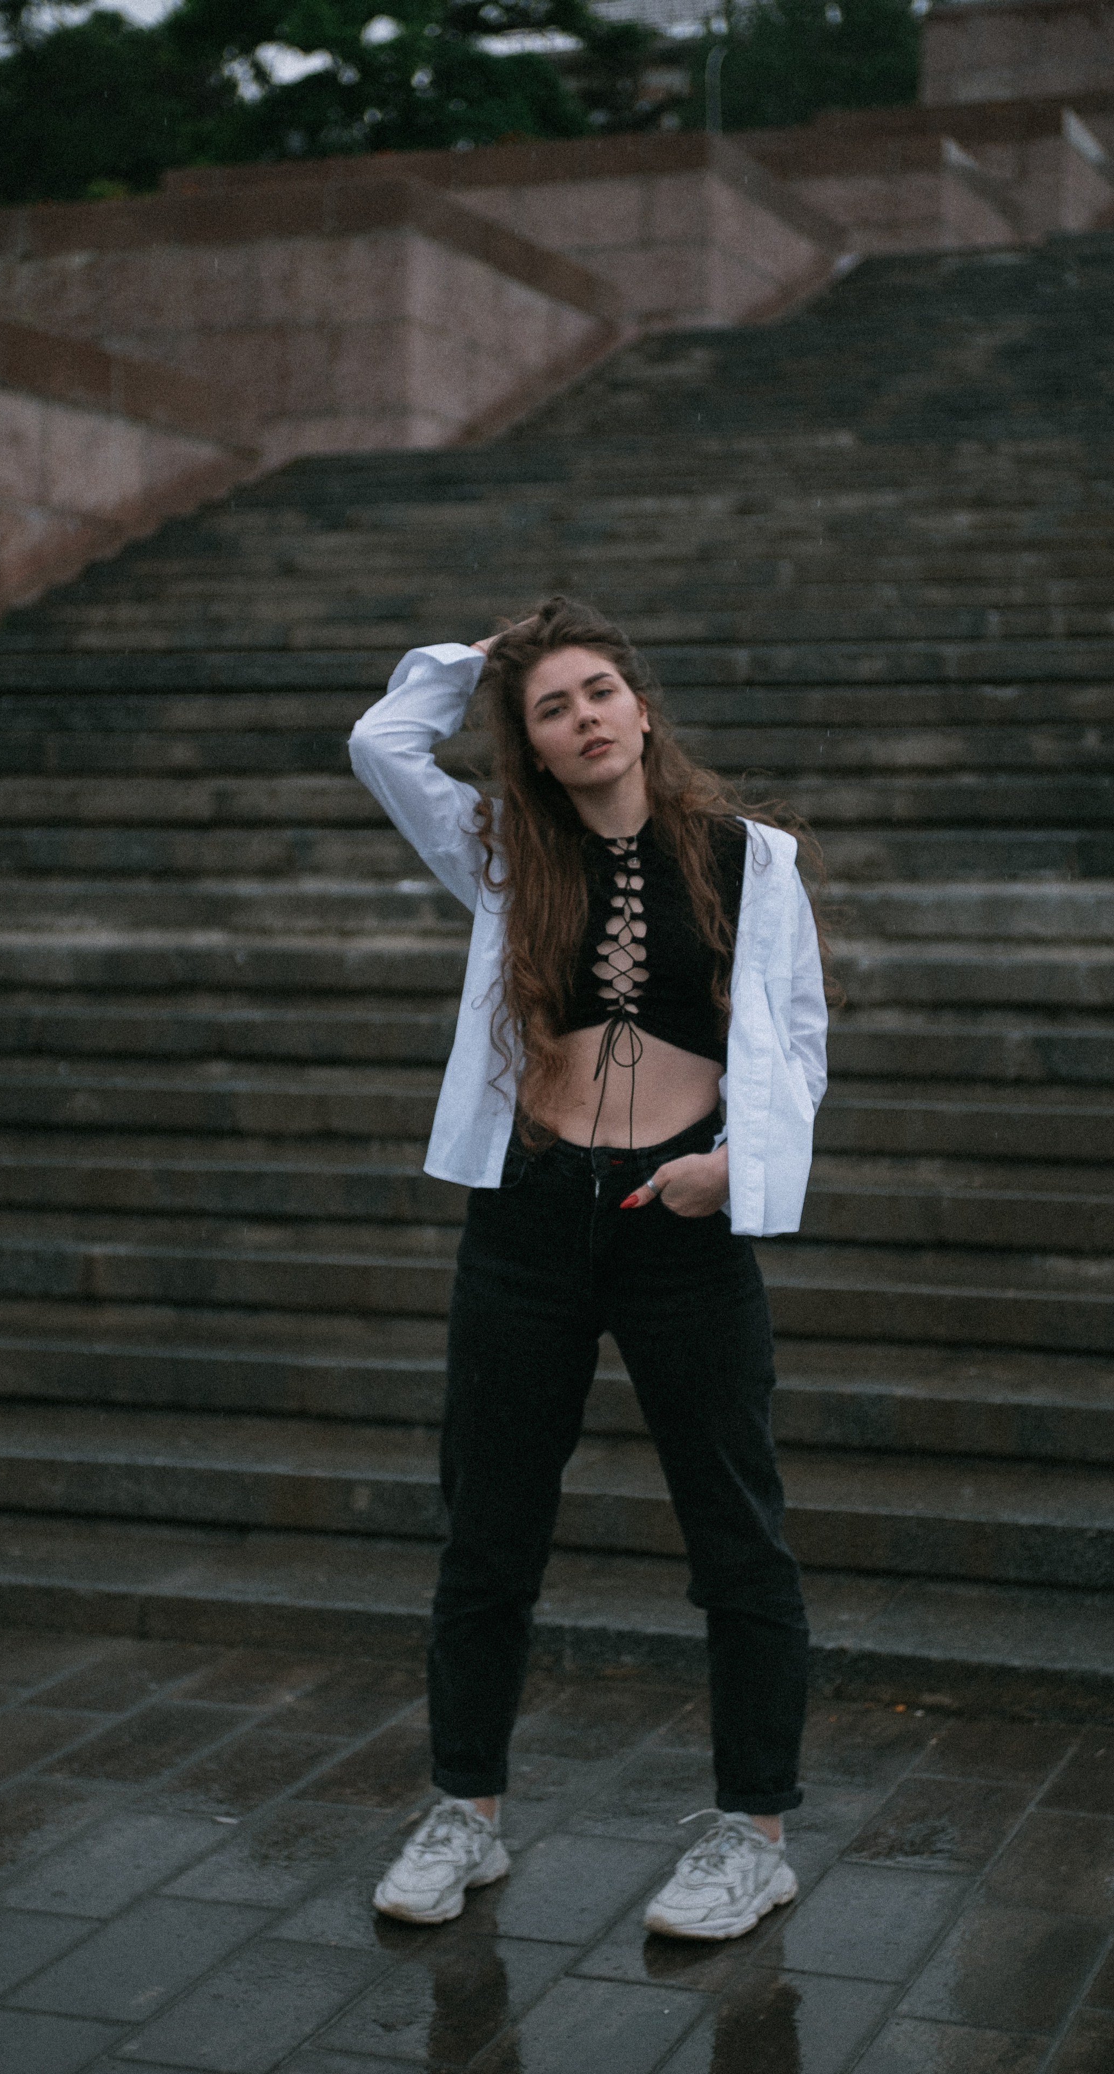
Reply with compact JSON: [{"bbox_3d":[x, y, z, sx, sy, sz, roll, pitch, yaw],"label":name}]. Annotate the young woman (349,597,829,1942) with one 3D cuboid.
[{"bbox_3d":[0.042,0.286,3.979,0.610,1.690,0.380,1,4,10],"label":"young woman"}]

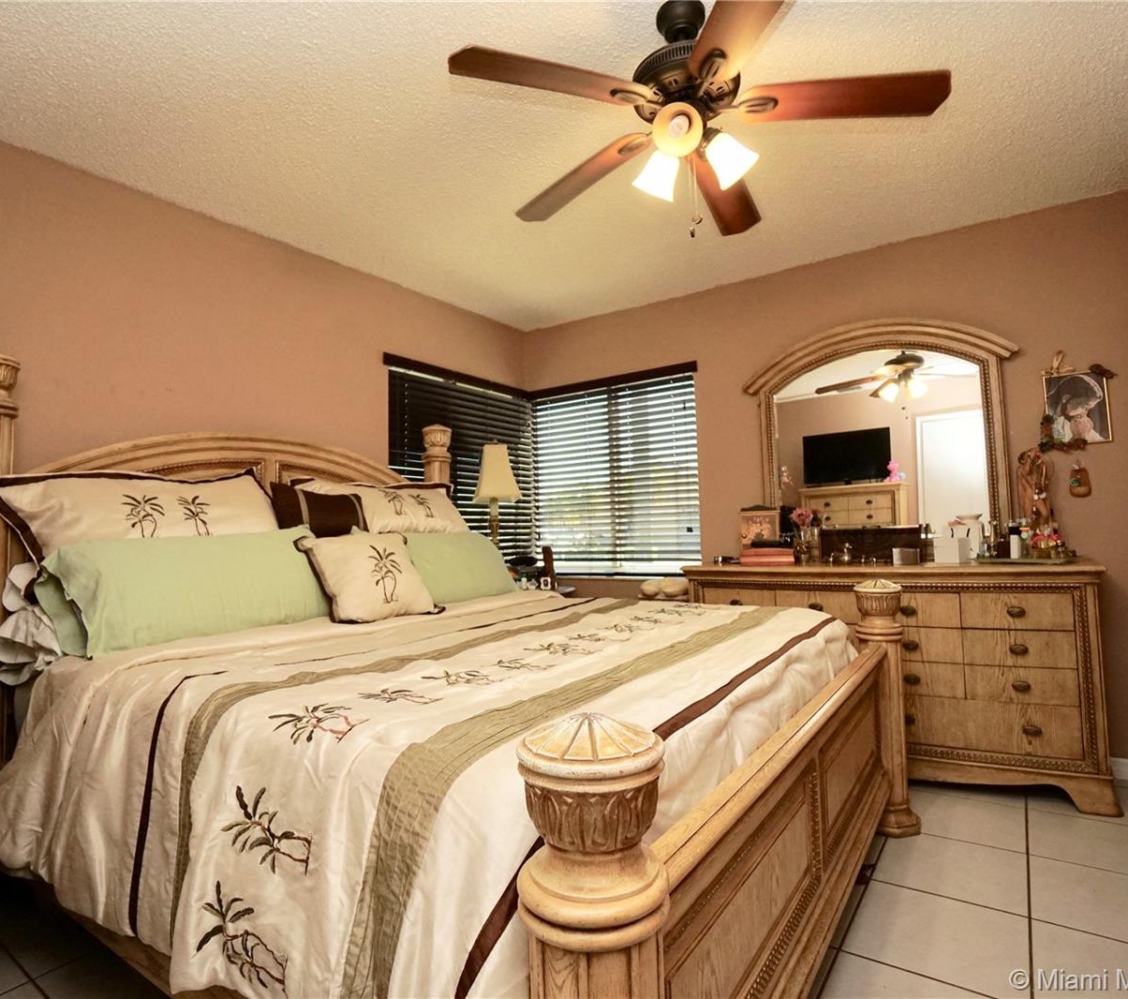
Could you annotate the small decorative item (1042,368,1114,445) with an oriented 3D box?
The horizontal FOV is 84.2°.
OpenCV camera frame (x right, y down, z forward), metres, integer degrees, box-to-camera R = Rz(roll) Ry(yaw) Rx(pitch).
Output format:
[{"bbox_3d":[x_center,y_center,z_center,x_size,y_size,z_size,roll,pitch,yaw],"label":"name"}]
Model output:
[{"bbox_3d":[2.211,-0.394,2.687,0.210,0.315,0.030,-4,-4,35],"label":"small decorative item"}]

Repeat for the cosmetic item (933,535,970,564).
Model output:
[{"bbox_3d":[1.716,0.220,2.761,0.100,0.122,0.105,0,-4,-36],"label":"cosmetic item"}]

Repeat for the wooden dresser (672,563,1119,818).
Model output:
[{"bbox_3d":[1.415,0.754,2.897,1.700,0.908,0.520,-4,-4,35],"label":"wooden dresser"}]

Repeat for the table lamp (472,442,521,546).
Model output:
[{"bbox_3d":[-0.400,0.097,3.742,0.260,0.900,0.260,-1,-3,-17],"label":"table lamp"}]

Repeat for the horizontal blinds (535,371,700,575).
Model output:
[{"bbox_3d":[0.299,-0.114,4.027,1.200,1.200,0.060,-4,-4,35],"label":"horizontal blinds"}]

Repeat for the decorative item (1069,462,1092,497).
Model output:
[{"bbox_3d":[2.209,-0.082,2.667,0.078,0.152,0.040,-4,-4,35],"label":"decorative item"}]

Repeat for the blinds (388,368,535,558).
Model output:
[{"bbox_3d":[-0.587,-0.094,3.880,0.060,1.200,1.220,-4,-4,35],"label":"blinds"}]

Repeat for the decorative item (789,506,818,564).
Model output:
[{"bbox_3d":[1.197,0.174,3.128,0.125,0.290,0.120,-4,-4,35],"label":"decorative item"}]

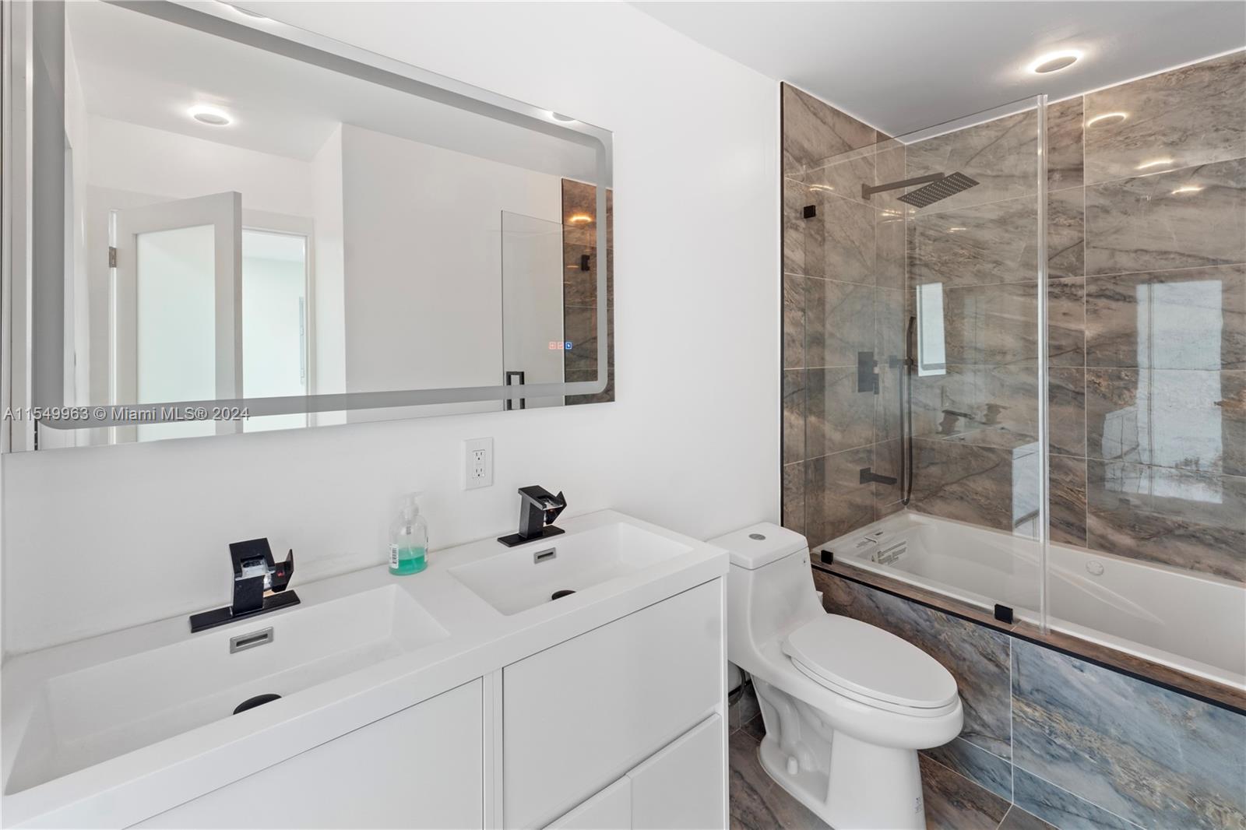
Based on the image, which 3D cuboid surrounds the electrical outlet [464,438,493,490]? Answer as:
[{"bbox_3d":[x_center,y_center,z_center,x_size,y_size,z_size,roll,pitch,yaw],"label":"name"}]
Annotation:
[{"bbox_3d":[-0.356,0.123,1.295,0.076,0.121,0.010,-4,6,-39],"label":"electrical outlet"}]

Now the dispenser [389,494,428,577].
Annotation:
[{"bbox_3d":[-0.473,0.254,1.147,0.083,0.172,0.080,-4,6,-39],"label":"dispenser"}]

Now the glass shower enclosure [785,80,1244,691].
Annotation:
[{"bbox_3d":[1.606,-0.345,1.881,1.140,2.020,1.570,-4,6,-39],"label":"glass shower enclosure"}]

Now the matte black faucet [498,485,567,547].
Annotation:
[{"bbox_3d":[-0.210,0.257,1.318,0.162,0.122,0.142,-4,6,-39],"label":"matte black faucet"}]

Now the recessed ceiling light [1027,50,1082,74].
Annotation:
[{"bbox_3d":[1.681,-1.361,2.018,0.165,0.025,0.165,-4,6,-39],"label":"recessed ceiling light"}]

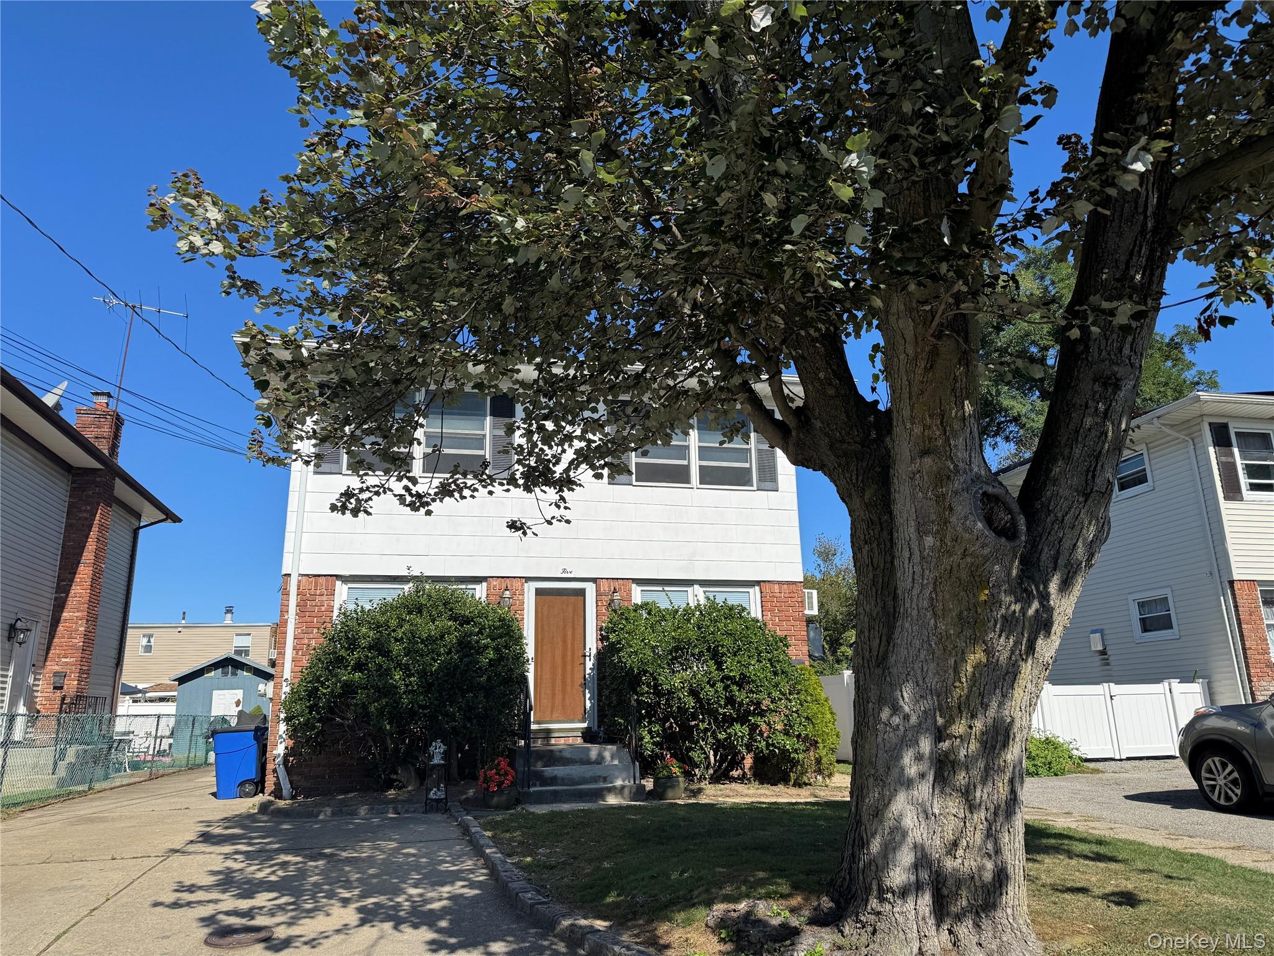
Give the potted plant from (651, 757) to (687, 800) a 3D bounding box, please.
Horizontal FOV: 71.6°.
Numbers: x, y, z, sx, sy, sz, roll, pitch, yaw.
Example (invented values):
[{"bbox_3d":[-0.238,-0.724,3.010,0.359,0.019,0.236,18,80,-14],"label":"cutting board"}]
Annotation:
[{"bbox_3d":[0.369,3.607,10.634,0.430,0.470,0.420,-1,-14,0],"label":"potted plant"}]

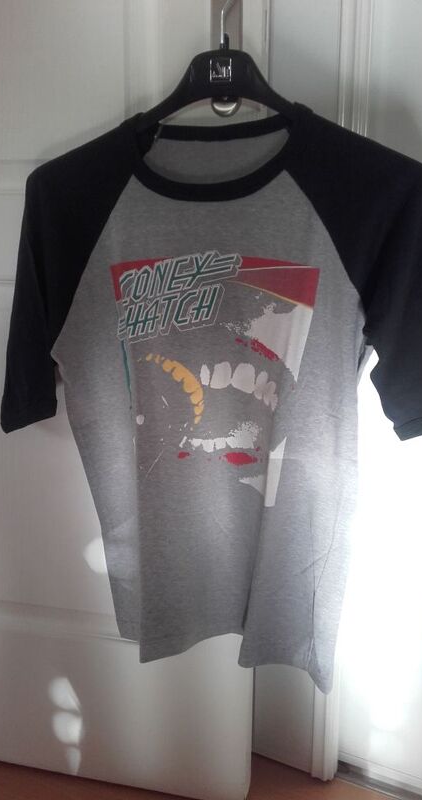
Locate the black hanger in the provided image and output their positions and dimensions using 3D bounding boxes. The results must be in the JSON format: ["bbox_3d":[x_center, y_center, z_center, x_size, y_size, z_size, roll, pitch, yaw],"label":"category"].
[{"bbox_3d":[0.016,-0.380,0.773,0.415,0.208,0.045,2,11,10],"label":"black hanger"}]

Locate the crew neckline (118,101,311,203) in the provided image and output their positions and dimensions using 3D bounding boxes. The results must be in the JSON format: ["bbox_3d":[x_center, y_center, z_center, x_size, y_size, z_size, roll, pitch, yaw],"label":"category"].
[{"bbox_3d":[0.007,-0.286,0.776,0.208,0.108,0.075,2,11,10],"label":"crew neckline"}]

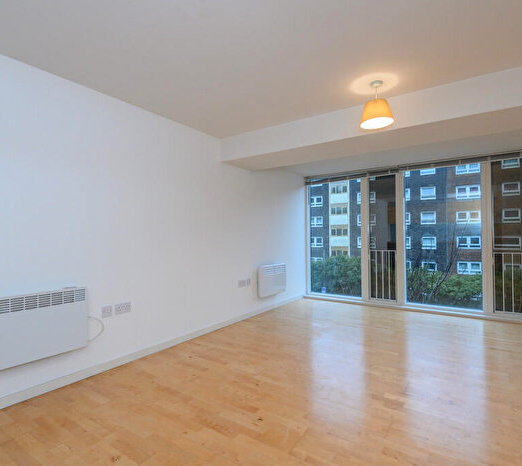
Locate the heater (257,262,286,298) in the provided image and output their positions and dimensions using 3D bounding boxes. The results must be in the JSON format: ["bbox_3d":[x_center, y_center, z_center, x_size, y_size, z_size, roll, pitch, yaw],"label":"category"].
[{"bbox_3d":[0.164,0.702,4.685,0.090,0.450,0.733,-1,-1,34],"label":"heater"}]

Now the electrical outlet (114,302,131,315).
[{"bbox_3d":[-1.211,0.666,2.740,0.012,0.088,0.147,-1,-1,34],"label":"electrical outlet"}]

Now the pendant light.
[{"bbox_3d":[0.909,-1.014,2.440,0.254,0.318,0.254,-1,-1,34],"label":"pendant light"}]

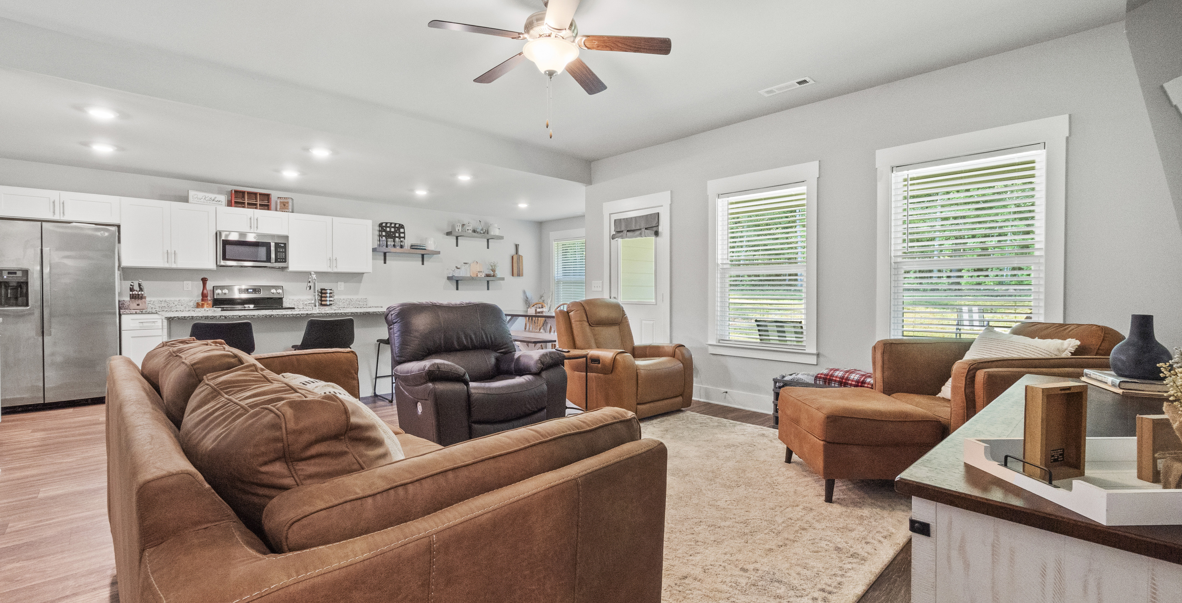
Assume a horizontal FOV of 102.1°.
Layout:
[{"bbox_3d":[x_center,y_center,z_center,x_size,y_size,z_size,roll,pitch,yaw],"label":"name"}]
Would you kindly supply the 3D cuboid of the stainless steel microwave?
[{"bbox_3d":[-4.421,-0.648,6.217,0.400,0.426,0.754,1,2,45],"label":"stainless steel microwave"}]

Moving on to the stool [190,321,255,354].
[{"bbox_3d":[-3.073,0.604,3.979,0.430,0.880,0.490,-2,2,-44],"label":"stool"}]

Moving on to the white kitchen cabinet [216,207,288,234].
[{"bbox_3d":[-4.440,-1.017,6.244,0.325,0.296,0.769,1,2,45],"label":"white kitchen cabinet"}]

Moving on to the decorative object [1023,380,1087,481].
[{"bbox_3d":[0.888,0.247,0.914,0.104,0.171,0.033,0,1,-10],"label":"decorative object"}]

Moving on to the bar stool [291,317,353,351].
[{"bbox_3d":[-2.531,0.588,4.530,0.490,0.865,0.455,1,2,45],"label":"bar stool"}]

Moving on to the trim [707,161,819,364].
[{"bbox_3d":[1.524,-0.327,4.370,1.062,1.699,0.060,1,2,45],"label":"trim"}]

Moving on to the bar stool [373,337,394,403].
[{"bbox_3d":[-1.979,0.574,5.069,0.440,0.880,0.490,-2,2,-44],"label":"bar stool"}]

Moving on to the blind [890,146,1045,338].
[{"bbox_3d":[2.597,-0.299,3.361,0.846,1.433,0.055,1,2,45],"label":"blind"}]

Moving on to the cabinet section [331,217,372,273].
[{"bbox_3d":[-3.561,-0.807,7.057,0.543,0.766,0.320,-1,2,-44],"label":"cabinet section"}]

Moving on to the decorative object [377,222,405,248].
[{"bbox_3d":[-3.086,-1.025,7.465,0.410,0.420,0.100,-2,2,-44],"label":"decorative object"}]

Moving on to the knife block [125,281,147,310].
[{"bbox_3d":[-5.063,-0.072,5.343,0.140,0.330,0.220,-2,2,-44],"label":"knife block"}]

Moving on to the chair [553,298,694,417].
[{"bbox_3d":[0.307,0.490,4.705,0.880,1.030,1.100,-1,2,-36],"label":"chair"}]

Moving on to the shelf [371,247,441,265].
[{"bbox_3d":[-2.989,-0.720,7.779,0.230,0.236,1.046,1,2,45],"label":"shelf"}]

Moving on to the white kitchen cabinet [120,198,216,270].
[{"bbox_3d":[-5.004,-0.767,5.681,0.325,0.767,0.834,1,2,45],"label":"white kitchen cabinet"}]

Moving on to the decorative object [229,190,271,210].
[{"bbox_3d":[-4.437,-1.290,6.253,0.100,0.250,0.421,1,2,45],"label":"decorative object"}]

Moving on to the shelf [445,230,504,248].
[{"bbox_3d":[-2.030,-1.063,8.488,1.040,0.250,0.200,-2,2,-44],"label":"shelf"}]

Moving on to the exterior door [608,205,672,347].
[{"bbox_3d":[0.520,-0.040,5.539,0.080,2.080,0.900,-2,2,-44],"label":"exterior door"}]

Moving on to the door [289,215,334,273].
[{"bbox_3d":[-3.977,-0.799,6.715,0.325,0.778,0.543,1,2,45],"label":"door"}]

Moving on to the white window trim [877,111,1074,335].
[{"bbox_3d":[2.605,-0.306,3.381,0.060,1.734,1.065,-2,2,-44],"label":"white window trim"}]

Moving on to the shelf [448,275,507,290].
[{"bbox_3d":[-2.023,-0.308,8.515,1.040,0.240,0.200,-2,2,-44],"label":"shelf"}]

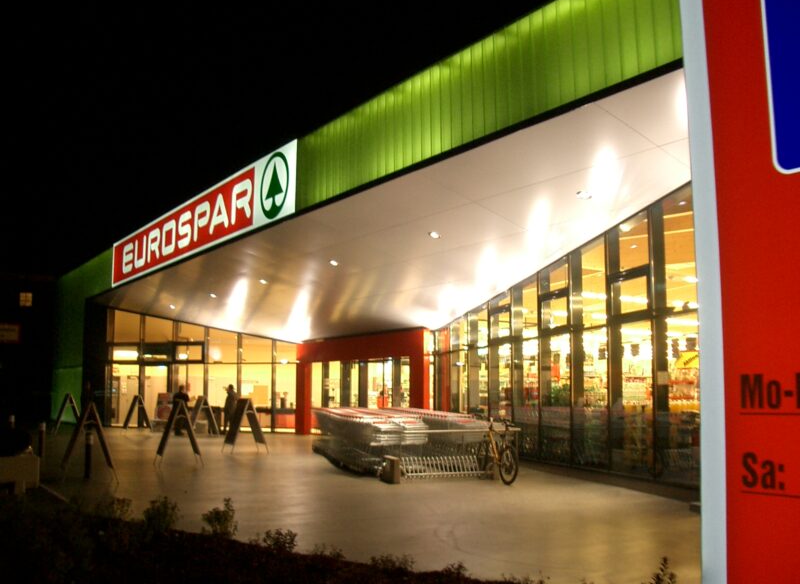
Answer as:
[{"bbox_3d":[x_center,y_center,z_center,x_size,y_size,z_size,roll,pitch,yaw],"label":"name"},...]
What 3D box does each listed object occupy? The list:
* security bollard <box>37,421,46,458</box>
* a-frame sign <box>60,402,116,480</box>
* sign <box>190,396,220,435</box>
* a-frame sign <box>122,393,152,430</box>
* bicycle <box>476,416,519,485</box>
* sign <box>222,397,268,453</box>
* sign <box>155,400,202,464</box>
[{"bbox_3d":[-8.030,3.316,18.175,0.160,0.800,0.160,0,-7,0],"label":"security bollard"},{"bbox_3d":[-5.444,2.612,14.215,0.900,1.330,0.670,3,-7,-25],"label":"a-frame sign"},{"bbox_3d":[-6.592,4.153,27.064,0.900,1.330,0.670,4,-8,-30],"label":"sign"},{"bbox_3d":[-9.713,4.498,30.026,0.900,1.330,0.670,4,-8,-30],"label":"a-frame sign"},{"bbox_3d":[1.635,2.751,14.021,0.600,1.040,1.740,2,-7,-19],"label":"bicycle"},{"bbox_3d":[-3.810,3.305,19.938,0.900,1.330,0.670,4,-8,-30],"label":"sign"},{"bbox_3d":[-4.540,2.911,16.664,0.900,1.330,0.670,3,-7,-25],"label":"sign"}]

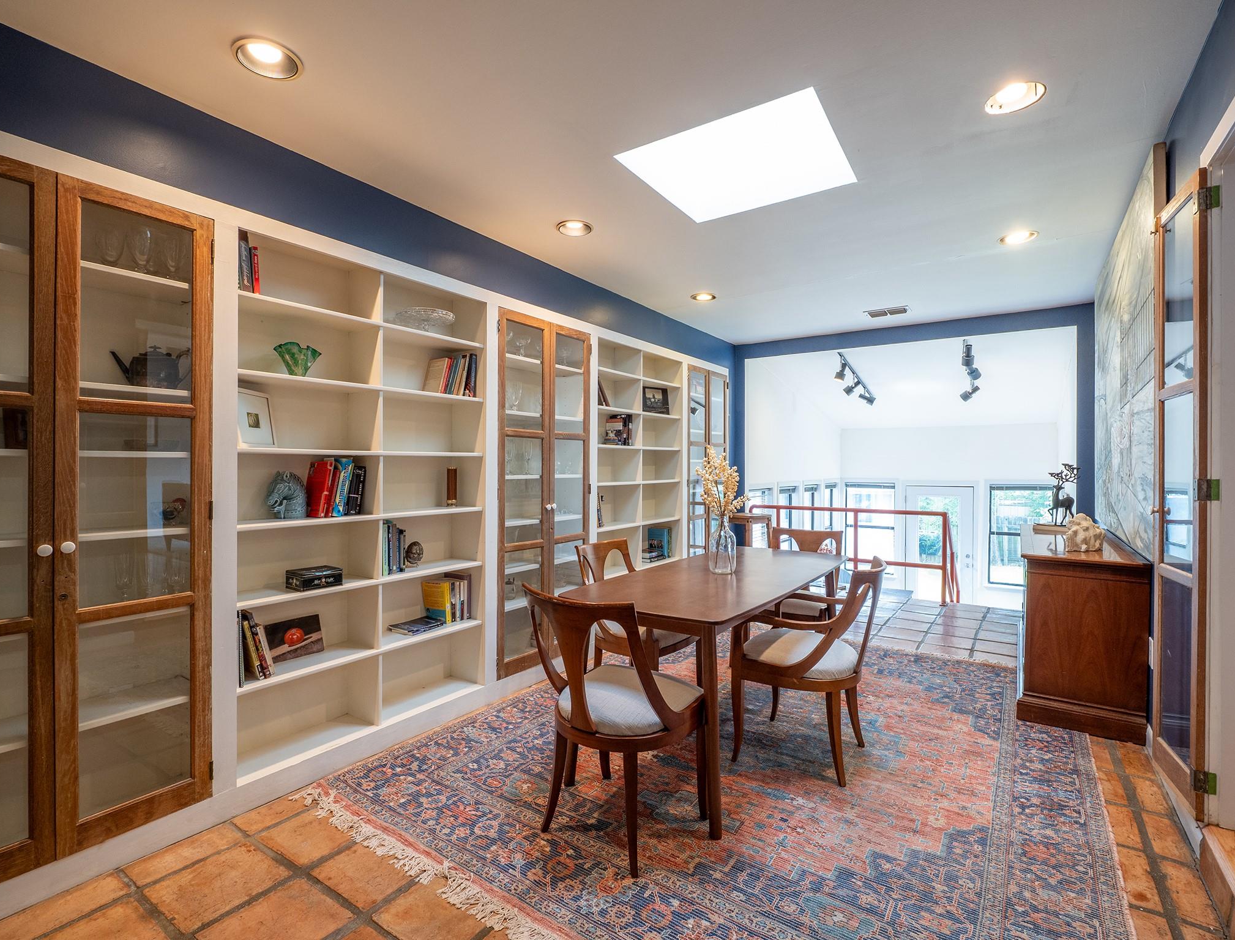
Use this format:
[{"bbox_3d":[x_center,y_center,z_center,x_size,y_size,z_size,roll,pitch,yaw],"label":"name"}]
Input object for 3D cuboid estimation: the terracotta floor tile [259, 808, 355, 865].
[{"bbox_3d":[-1.030,1.254,2.006,0.280,0.015,0.280,0,0,35],"label":"terracotta floor tile"}]

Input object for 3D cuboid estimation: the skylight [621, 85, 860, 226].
[{"bbox_3d":[0.495,-1.224,2.310,0.735,0.050,0.718,0,0,35],"label":"skylight"}]

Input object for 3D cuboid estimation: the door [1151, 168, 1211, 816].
[{"bbox_3d":[1.924,0.075,1.987,0.032,2.030,0.408,0,0,29],"label":"door"}]

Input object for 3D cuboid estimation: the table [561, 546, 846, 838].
[{"bbox_3d":[0.565,0.876,2.865,0.765,0.740,1.850,0,0,35],"label":"table"}]

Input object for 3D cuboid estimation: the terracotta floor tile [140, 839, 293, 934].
[{"bbox_3d":[-1.203,1.254,1.751,0.285,0.015,0.275,0,0,35],"label":"terracotta floor tile"}]

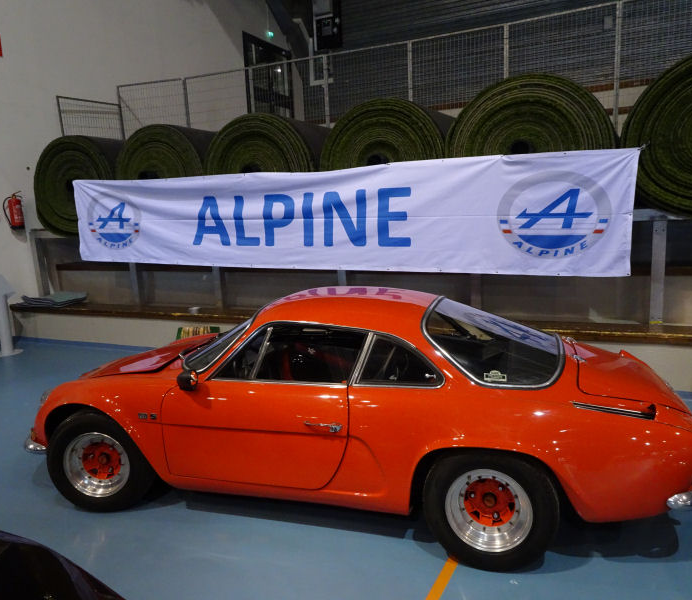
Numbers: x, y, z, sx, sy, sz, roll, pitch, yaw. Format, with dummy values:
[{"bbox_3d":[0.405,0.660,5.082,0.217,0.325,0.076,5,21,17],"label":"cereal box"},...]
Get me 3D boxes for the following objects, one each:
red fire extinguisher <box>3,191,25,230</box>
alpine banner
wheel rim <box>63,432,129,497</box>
[{"bbox_3d":[-4.631,-1.247,7.726,0.170,0.550,0.210,2,10,25],"label":"red fire extinguisher"},{"bbox_3d":[-0.588,-0.905,6.135,6.720,1.100,0.080,3,10,25],"label":"alpine banner"},{"bbox_3d":[-1.351,0.887,3.105,0.370,0.370,0.170,-2,9,4],"label":"wheel rim"}]

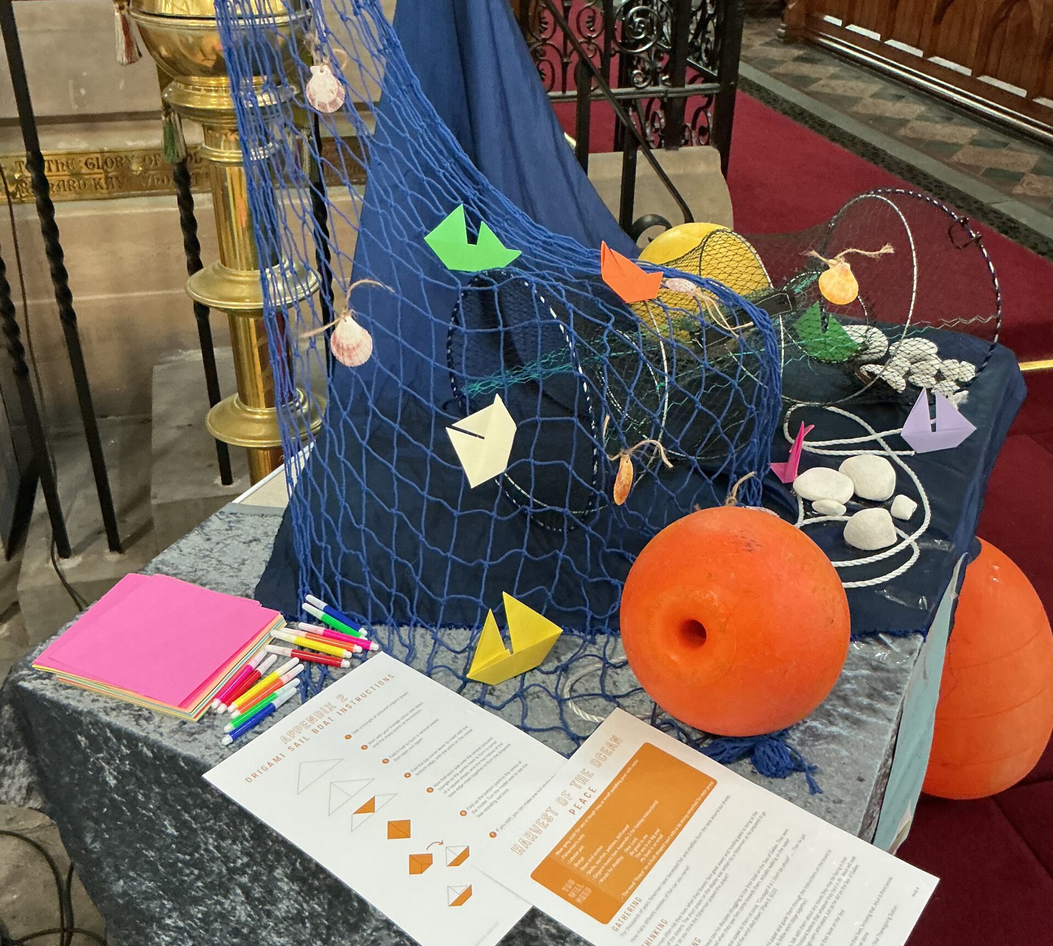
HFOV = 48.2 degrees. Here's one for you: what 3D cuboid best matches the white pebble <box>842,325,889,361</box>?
[{"bbox_3d":[0.480,-0.185,1.679,0.078,0.047,0.062,0,31,0],"label":"white pebble"}]

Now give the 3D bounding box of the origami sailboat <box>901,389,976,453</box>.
[{"bbox_3d":[0.508,-0.066,1.452,0.101,0.072,0.038,-6,31,-10],"label":"origami sailboat"}]

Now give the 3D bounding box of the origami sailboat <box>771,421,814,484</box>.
[{"bbox_3d":[0.317,-0.033,1.393,0.045,0.074,0.098,3,31,5],"label":"origami sailboat"}]

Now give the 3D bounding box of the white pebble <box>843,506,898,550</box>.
[{"bbox_3d":[0.370,0.060,1.265,0.058,0.045,0.057,0,31,0],"label":"white pebble"}]

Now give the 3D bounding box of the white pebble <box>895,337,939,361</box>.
[{"bbox_3d":[0.552,-0.174,1.671,0.068,0.034,0.052,0,31,0],"label":"white pebble"}]

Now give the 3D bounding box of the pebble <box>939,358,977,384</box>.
[{"bbox_3d":[0.593,-0.140,1.617,0.052,0.032,0.045,0,31,0],"label":"pebble"}]

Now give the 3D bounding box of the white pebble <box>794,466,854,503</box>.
[{"bbox_3d":[0.341,0.015,1.351,0.069,0.036,0.053,13,33,21],"label":"white pebble"}]

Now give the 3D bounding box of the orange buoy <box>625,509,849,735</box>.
[{"bbox_3d":[0.177,0.126,1.001,0.200,0.200,0.197,0,31,0],"label":"orange buoy"}]

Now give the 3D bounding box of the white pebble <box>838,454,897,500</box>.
[{"bbox_3d":[0.392,0.005,1.354,0.063,0.049,0.069,0,31,0],"label":"white pebble"}]

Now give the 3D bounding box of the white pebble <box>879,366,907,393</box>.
[{"bbox_3d":[0.499,-0.129,1.602,0.028,0.027,0.047,-23,38,-34],"label":"white pebble"}]

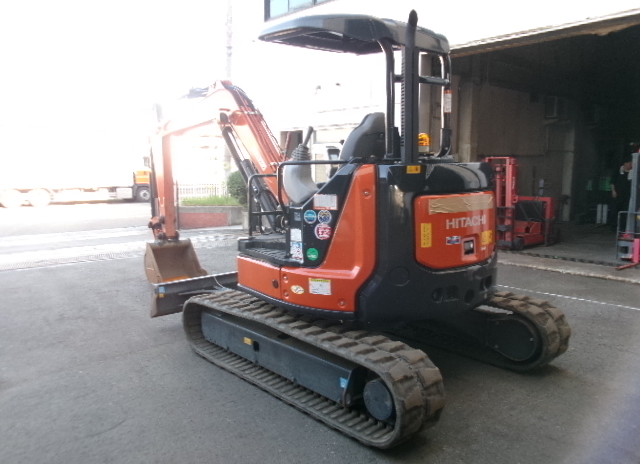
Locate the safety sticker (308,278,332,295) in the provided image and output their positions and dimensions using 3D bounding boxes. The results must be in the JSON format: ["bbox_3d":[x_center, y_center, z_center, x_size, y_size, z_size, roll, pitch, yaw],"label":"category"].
[{"bbox_3d":[0.005,0.346,3.266,0.153,0.093,0.010,2,7,21],"label":"safety sticker"}]

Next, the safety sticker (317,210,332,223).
[{"bbox_3d":[0.033,-0.091,3.235,0.087,0.086,0.010,2,7,20],"label":"safety sticker"}]

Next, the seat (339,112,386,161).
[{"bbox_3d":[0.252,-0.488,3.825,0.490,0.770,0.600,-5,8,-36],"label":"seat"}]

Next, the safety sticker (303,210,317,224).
[{"bbox_3d":[-0.059,-0.092,3.274,0.088,0.088,0.010,3,8,26],"label":"safety sticker"}]

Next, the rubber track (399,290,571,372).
[{"bbox_3d":[0.971,0.709,4.756,0.381,0.505,2.450,-6,9,-41],"label":"rubber track"}]

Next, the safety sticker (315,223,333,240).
[{"bbox_3d":[0.022,0.001,3.250,0.108,0.100,0.010,2,7,21],"label":"safety sticker"}]

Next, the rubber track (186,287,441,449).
[{"bbox_3d":[-0.248,0.841,3.699,0.381,0.505,2.450,-6,9,-41],"label":"rubber track"}]

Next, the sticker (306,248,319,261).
[{"bbox_3d":[-0.045,0.144,3.285,0.081,0.078,0.010,3,8,25],"label":"sticker"}]

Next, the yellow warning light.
[{"bbox_3d":[0.698,-0.613,3.450,0.090,0.095,0.090,0,7,0],"label":"yellow warning light"}]

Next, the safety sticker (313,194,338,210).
[{"bbox_3d":[0.036,-0.184,3.232,0.157,0.096,0.010,2,7,20],"label":"safety sticker"}]

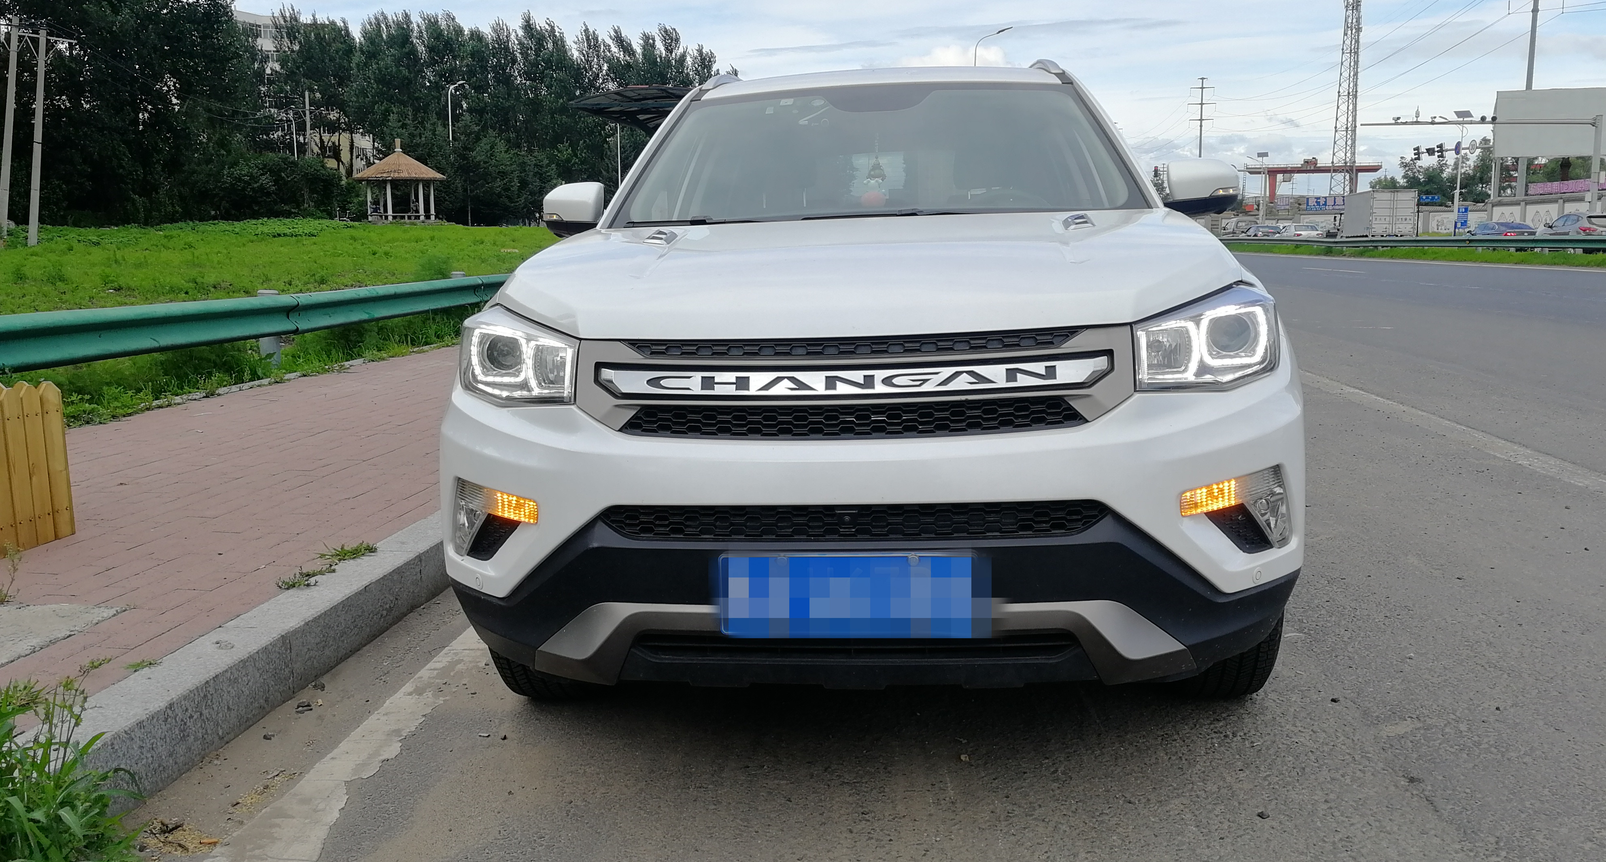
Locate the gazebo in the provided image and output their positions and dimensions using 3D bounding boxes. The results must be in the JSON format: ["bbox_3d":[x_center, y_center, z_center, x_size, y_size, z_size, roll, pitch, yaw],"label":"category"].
[{"bbox_3d":[-25.010,-15.444,77.547,5.611,5.032,5.611,-3,9,-17],"label":"gazebo"}]

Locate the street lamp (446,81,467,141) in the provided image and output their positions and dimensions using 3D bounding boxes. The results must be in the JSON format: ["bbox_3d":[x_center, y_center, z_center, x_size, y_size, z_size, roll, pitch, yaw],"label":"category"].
[{"bbox_3d":[-23.111,-18.449,83.151,1.250,9.206,0.320,0,9,0],"label":"street lamp"}]

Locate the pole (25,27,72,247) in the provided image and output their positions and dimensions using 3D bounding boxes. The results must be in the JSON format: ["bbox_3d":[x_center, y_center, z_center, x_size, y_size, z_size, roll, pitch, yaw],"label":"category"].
[{"bbox_3d":[-23.531,-9.148,39.057,1.100,6.700,0.400,6,9,-1],"label":"pole"}]

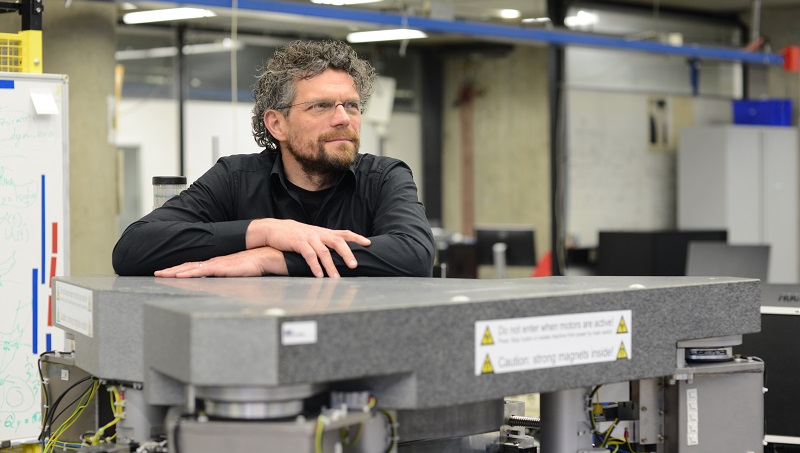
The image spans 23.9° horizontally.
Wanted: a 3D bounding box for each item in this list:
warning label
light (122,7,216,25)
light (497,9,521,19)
[{"bbox_3d":[0.256,0.186,3.066,0.003,0.084,0.422,1,2,41],"label":"warning label"},{"bbox_3d":[-2.510,-2.274,20.300,1.280,0.100,0.160,1,2,41],"label":"light"},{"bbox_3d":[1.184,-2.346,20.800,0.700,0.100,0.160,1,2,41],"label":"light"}]

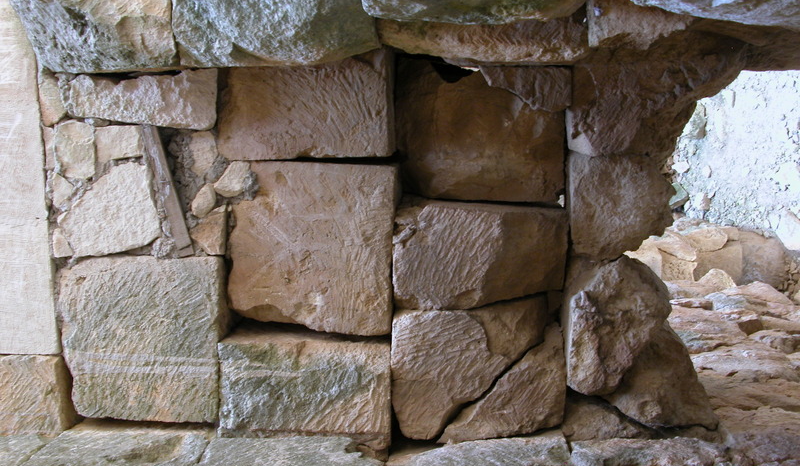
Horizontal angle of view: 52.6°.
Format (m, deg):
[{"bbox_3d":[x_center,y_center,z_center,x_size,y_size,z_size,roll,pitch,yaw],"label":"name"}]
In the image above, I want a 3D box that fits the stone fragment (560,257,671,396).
[{"bbox_3d":[0.711,0.305,2.765,0.330,0.350,0.455,-90,0,-90],"label":"stone fragment"}]

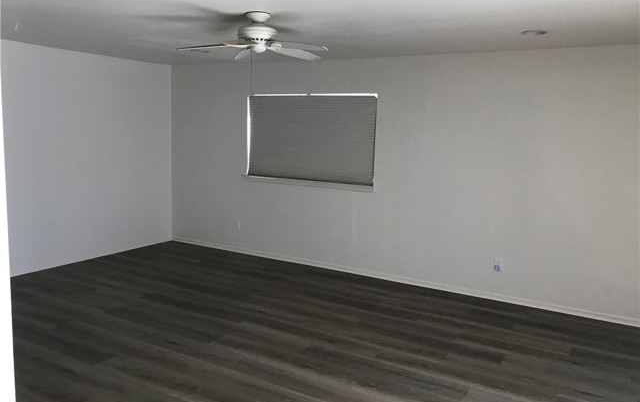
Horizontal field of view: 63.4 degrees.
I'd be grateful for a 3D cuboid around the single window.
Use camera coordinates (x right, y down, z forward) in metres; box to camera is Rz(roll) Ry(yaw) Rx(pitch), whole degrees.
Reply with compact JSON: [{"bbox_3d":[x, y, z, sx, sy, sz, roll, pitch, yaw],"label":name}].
[{"bbox_3d":[-0.159,-0.722,6.103,1.810,1.070,0.120,6,9,29],"label":"single window"}]

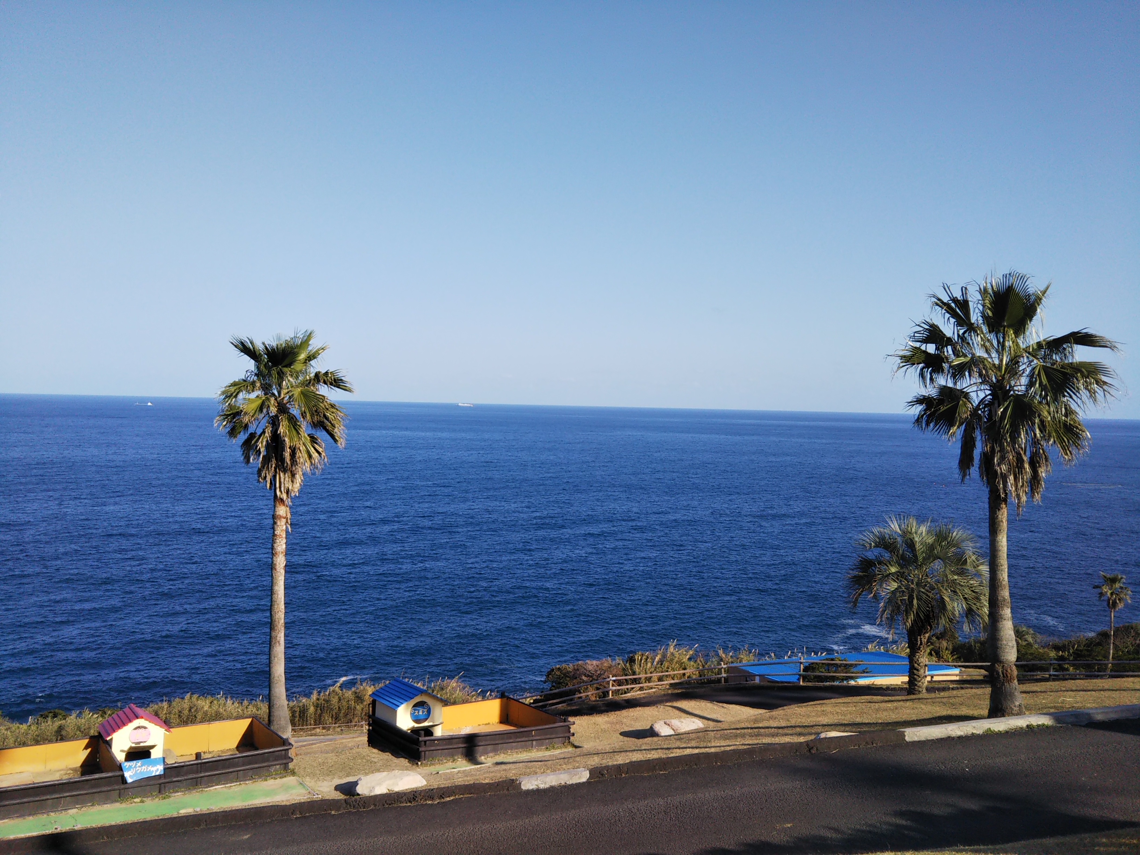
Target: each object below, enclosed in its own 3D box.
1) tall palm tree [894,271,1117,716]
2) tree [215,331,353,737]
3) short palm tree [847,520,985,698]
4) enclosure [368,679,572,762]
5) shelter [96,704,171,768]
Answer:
[{"bbox_3d":[9.630,1.487,21.847,4.695,9.844,4.695,1,2,0],"label":"tall palm tree"},{"bbox_3d":[-6.097,2.293,21.068,2.855,8.688,2.855,1,2,0],"label":"tree"},{"bbox_3d":[9.211,4.706,26.134,3.587,4.734,3.587,1,2,0],"label":"short palm tree"},{"bbox_3d":[-2.168,6.158,21.471,3.450,1.150,2.300,0,2,-32],"label":"enclosure"},{"bbox_3d":[-8.405,6.013,19.130,1.150,1.120,1.000,0,2,-31],"label":"shelter"}]

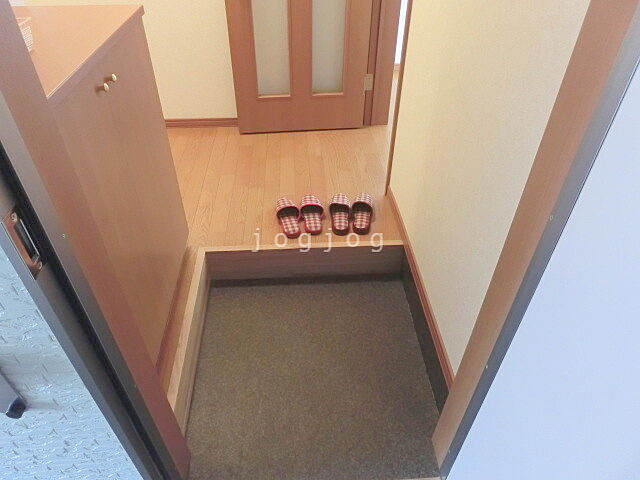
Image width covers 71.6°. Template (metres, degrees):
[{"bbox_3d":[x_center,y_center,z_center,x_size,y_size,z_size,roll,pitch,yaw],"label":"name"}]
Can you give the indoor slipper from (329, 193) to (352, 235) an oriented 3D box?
[{"bbox_3d":[0.093,-0.133,1.978,0.094,0.070,0.272,0,40,0],"label":"indoor slipper"}]

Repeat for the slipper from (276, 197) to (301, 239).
[{"bbox_3d":[-0.143,-0.118,1.956,0.098,0.070,0.266,-6,41,-8],"label":"slipper"}]

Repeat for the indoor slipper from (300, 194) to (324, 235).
[{"bbox_3d":[-0.037,-0.134,1.976,0.098,0.070,0.264,-3,41,-4],"label":"indoor slipper"}]

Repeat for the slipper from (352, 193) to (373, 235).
[{"bbox_3d":[0.193,-0.136,1.982,0.094,0.070,0.273,4,41,4],"label":"slipper"}]

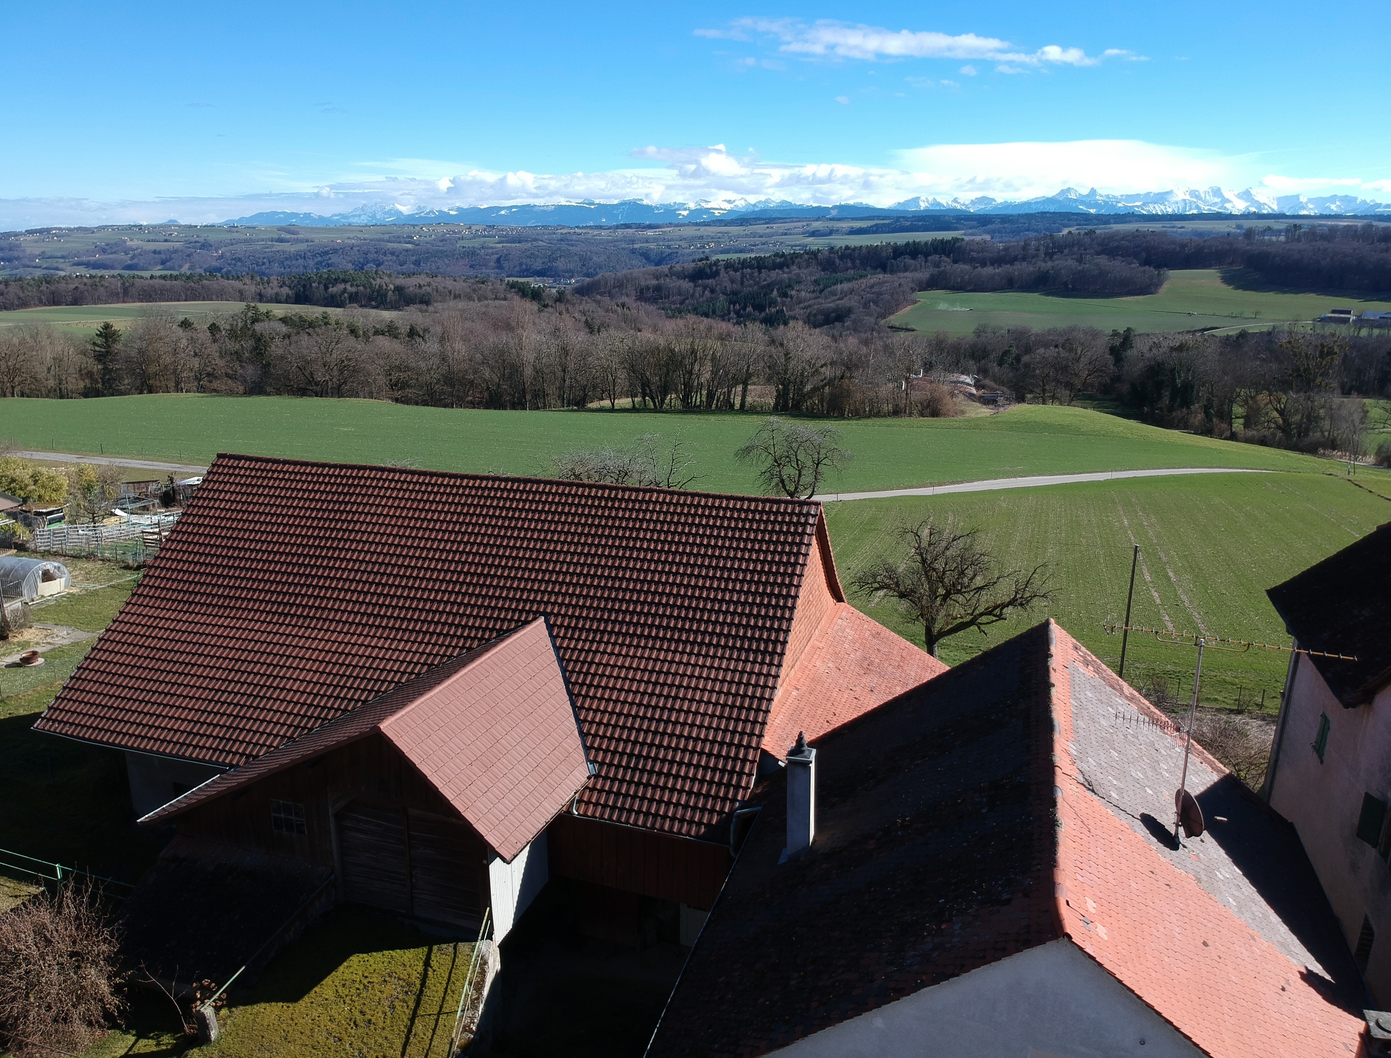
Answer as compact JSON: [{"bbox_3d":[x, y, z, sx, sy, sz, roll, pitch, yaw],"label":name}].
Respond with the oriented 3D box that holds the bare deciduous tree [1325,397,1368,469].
[{"bbox_3d":[85.788,-12.398,134.070,5.000,9.920,4.900,0,17,0],"label":"bare deciduous tree"}]

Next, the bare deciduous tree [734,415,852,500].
[{"bbox_3d":[8.055,-5.145,85.095,9.670,8.490,8.890,0,17,0],"label":"bare deciduous tree"}]

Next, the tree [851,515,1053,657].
[{"bbox_3d":[12.644,3.037,50.488,10.050,7.840,8.840,0,17,0],"label":"tree"}]

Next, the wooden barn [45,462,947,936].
[{"bbox_3d":[-4.983,3.712,30.474,23.770,10.150,18.770,5,17,16],"label":"wooden barn"}]

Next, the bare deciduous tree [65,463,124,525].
[{"bbox_3d":[-42.104,-2.245,71.349,3.800,4.810,3.700,0,17,0],"label":"bare deciduous tree"}]

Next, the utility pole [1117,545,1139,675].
[{"bbox_3d":[19.964,4.301,46.900,0.220,7.480,0.220,0,17,0],"label":"utility pole"}]

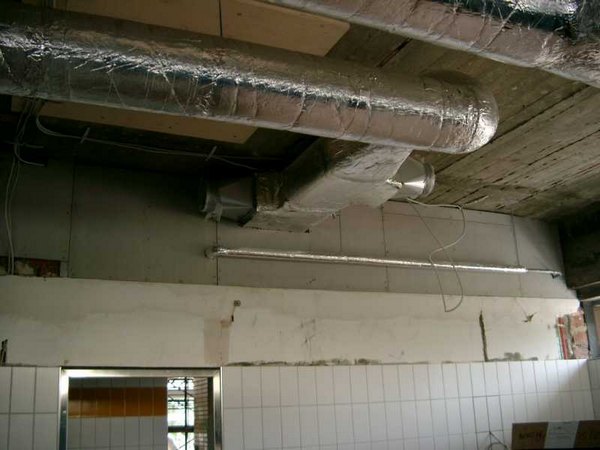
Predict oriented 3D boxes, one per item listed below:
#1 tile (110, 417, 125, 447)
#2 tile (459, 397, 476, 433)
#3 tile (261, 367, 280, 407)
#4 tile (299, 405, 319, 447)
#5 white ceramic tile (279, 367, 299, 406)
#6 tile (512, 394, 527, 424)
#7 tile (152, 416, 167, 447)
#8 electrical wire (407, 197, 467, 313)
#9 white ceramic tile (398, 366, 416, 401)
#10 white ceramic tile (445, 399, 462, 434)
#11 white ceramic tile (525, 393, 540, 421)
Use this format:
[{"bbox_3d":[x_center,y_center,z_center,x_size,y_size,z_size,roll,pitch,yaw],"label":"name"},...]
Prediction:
[{"bbox_3d":[-1.579,1.790,5.547,0.125,0.250,0.010,5,-17,-24],"label":"tile"},{"bbox_3d":[0.989,1.121,3.775,0.102,0.206,0.009,5,-18,-24],"label":"tile"},{"bbox_3d":[-0.149,0.834,3.311,0.102,0.206,0.009,5,-18,-24],"label":"tile"},{"bbox_3d":[0.047,1.018,3.249,0.100,0.200,0.009,5,-18,-24],"label":"tile"},{"bbox_3d":[-0.068,1.046,4.170,0.125,0.250,0.010,5,-17,-24],"label":"white ceramic tile"},{"bbox_3d":[1.359,1.149,3.953,0.102,0.206,0.009,5,-18,-24],"label":"tile"},{"bbox_3d":[-1.013,1.499,4.669,0.102,0.206,0.009,5,-18,-24],"label":"tile"},{"bbox_3d":[0.915,0.198,4.300,0.370,0.780,0.150,5,-18,-24],"label":"electrical wire"},{"bbox_3d":[0.608,0.896,3.655,0.102,0.206,0.009,5,-18,-24],"label":"white ceramic tile"},{"bbox_3d":[1.082,1.347,4.520,0.125,0.249,0.012,5,-18,-24],"label":"white ceramic tile"},{"bbox_3d":[1.731,1.375,4.759,0.119,0.244,0.010,5,-18,-24],"label":"white ceramic tile"}]

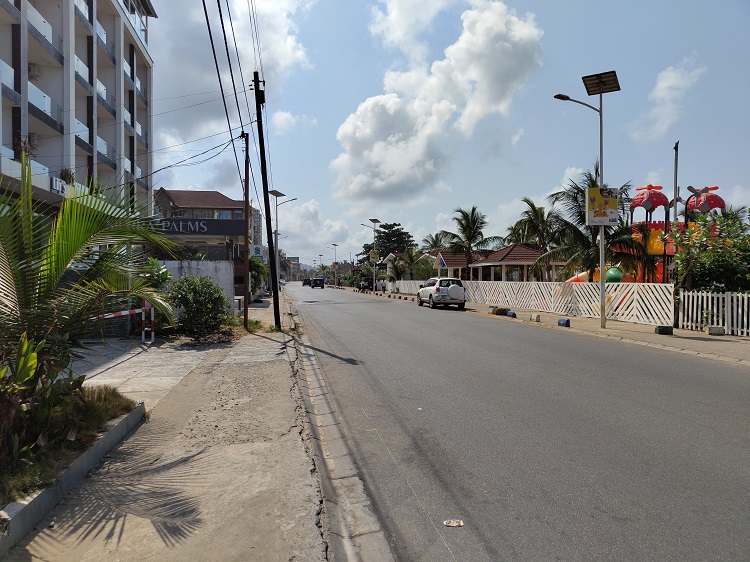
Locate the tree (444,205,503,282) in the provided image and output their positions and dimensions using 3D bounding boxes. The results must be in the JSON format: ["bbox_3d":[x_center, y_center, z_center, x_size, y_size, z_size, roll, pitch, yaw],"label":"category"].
[{"bbox_3d":[7.150,-2.050,38.500,4.700,7.000,4.700,0,0,-10],"label":"tree"}]

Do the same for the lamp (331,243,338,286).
[{"bbox_3d":[-7.550,-2.680,94.900,2.150,8.100,1.200,0,0,-10],"label":"lamp"}]

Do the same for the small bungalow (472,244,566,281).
[{"bbox_3d":[10.480,-0.600,37.950,5.700,4.100,6.000,0,0,-10],"label":"small bungalow"}]

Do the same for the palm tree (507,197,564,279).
[{"bbox_3d":[9.600,-1.780,30.500,4.400,6.500,4.400,0,0,-10],"label":"palm tree"}]

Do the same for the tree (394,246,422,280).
[{"bbox_3d":[3.550,-1.140,55.000,3.200,5.100,3.200,0,0,-10],"label":"tree"}]

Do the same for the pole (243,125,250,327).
[{"bbox_3d":[-3.870,-1.500,15.700,0.200,5.920,0.200,0,0,-10],"label":"pole"}]

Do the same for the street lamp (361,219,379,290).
[{"bbox_3d":[-0.430,-2.680,56.400,2.150,8.100,1.200,0,0,-10],"label":"street lamp"}]

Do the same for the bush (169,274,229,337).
[{"bbox_3d":[-4.790,0.660,14.200,1.700,1.680,1.750,0,0,-10],"label":"bush"}]

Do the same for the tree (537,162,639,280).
[{"bbox_3d":[10.300,-2.100,25.000,5.400,7.200,5.400,0,0,-10],"label":"tree"}]

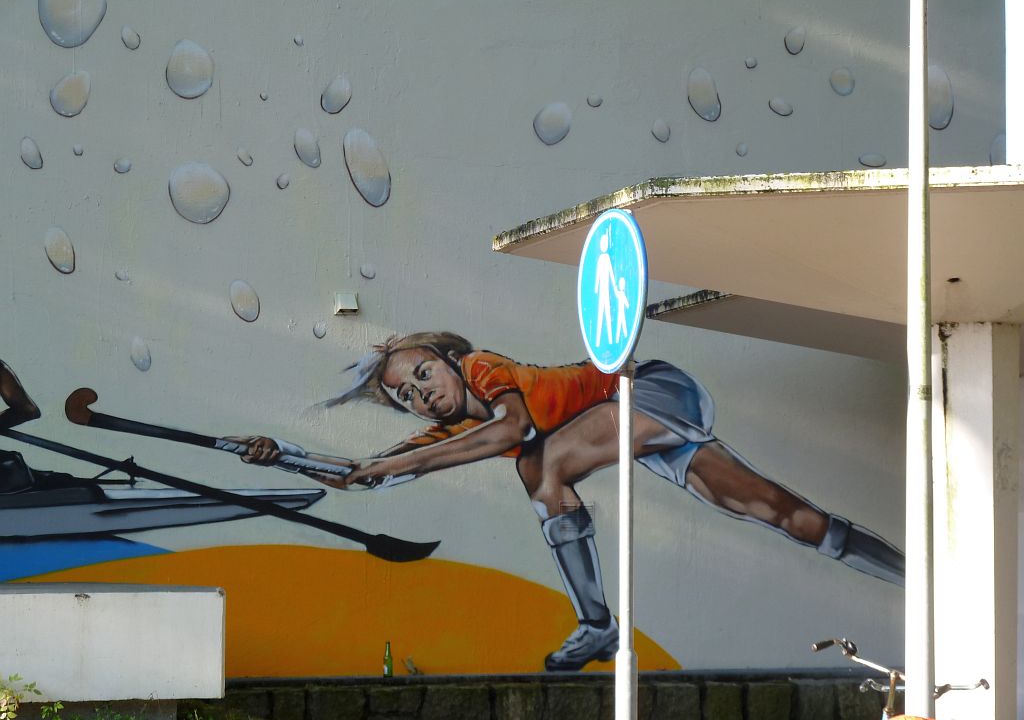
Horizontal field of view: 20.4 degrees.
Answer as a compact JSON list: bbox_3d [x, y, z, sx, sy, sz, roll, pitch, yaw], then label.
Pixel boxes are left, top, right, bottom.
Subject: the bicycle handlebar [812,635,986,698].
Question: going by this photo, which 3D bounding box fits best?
[{"bbox_3d":[1.669,1.321,12.200,0.670,0.260,0.340,-1,-4,18],"label":"bicycle handlebar"}]

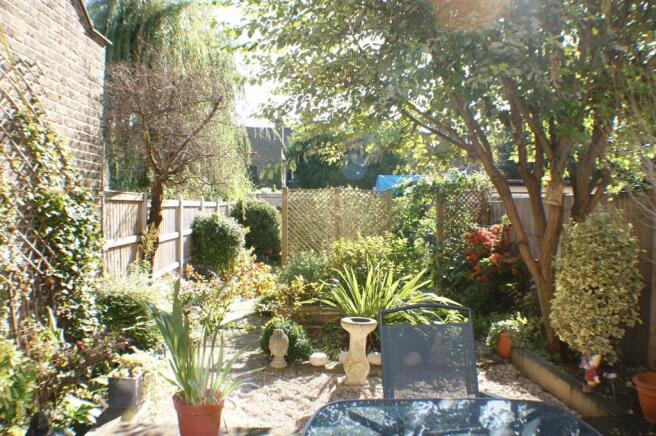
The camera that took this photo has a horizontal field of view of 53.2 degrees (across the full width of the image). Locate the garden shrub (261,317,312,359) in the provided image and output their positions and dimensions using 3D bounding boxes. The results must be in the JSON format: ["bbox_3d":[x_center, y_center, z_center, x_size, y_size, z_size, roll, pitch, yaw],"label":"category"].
[{"bbox_3d":[-0.443,1.298,7.000,0.550,0.500,0.530,0,0,0],"label":"garden shrub"}]

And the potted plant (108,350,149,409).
[{"bbox_3d":[-1.583,1.282,5.200,0.320,0.460,0.300,0,0,0],"label":"potted plant"}]

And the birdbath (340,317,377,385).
[{"bbox_3d":[0.288,1.250,6.180,0.340,0.600,0.340,0,0,0],"label":"birdbath"}]

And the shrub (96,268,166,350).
[{"bbox_3d":[-2.144,1.015,7.150,0.770,0.920,0.720,0,0,0],"label":"shrub"}]

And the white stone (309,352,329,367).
[{"bbox_3d":[-0.086,1.317,6.100,0.180,0.125,0.150,1,1,0],"label":"white stone"}]

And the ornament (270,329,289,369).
[{"bbox_3d":[-0.508,1.338,6.720,0.205,0.410,0.200,0,0,-3],"label":"ornament"}]

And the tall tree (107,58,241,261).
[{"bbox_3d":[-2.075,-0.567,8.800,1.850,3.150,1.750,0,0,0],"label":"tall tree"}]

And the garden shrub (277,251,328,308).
[{"bbox_3d":[-0.350,0.858,9.000,0.740,0.840,0.680,0,0,0],"label":"garden shrub"}]

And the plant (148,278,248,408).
[{"bbox_3d":[-0.889,0.865,4.500,0.680,0.870,0.580,0,0,0],"label":"plant"}]

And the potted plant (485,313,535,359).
[{"bbox_3d":[1.994,1.297,7.200,0.530,0.510,0.450,0,0,0],"label":"potted plant"}]

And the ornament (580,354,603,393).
[{"bbox_3d":[2.091,1.234,5.200,0.170,0.300,0.150,0,0,-27],"label":"ornament"}]

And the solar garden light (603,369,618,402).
[{"bbox_3d":[2.190,1.306,5.080,0.125,0.250,0.110,0,0,0],"label":"solar garden light"}]

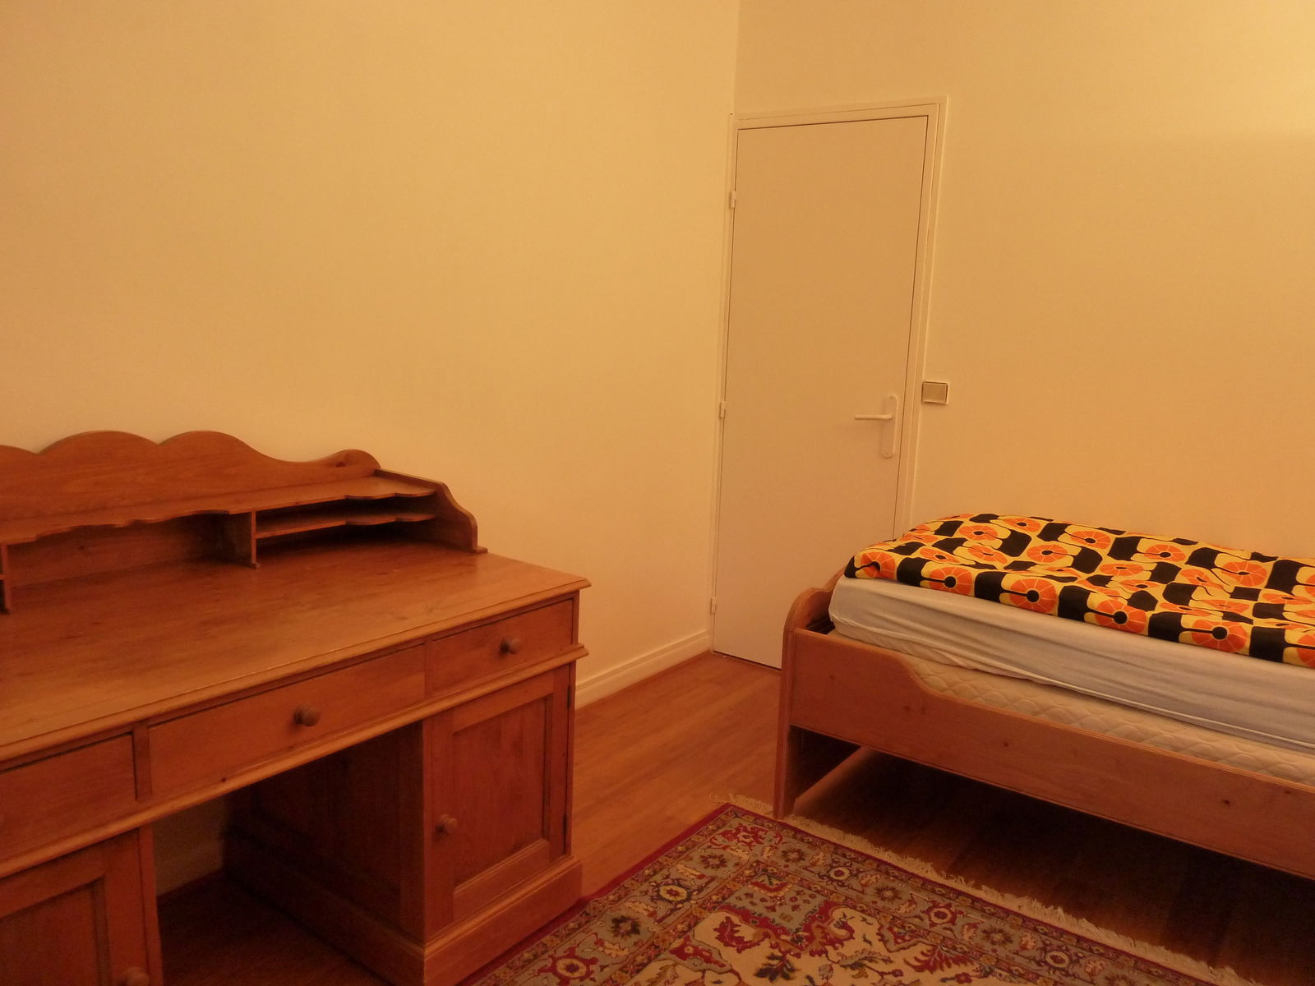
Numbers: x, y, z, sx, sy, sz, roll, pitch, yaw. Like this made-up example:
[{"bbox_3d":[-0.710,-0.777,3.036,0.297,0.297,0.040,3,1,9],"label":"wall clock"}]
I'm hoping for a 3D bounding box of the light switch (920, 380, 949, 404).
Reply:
[{"bbox_3d":[0.948,-0.341,3.241,0.085,0.076,0.013,10,14,34],"label":"light switch"}]

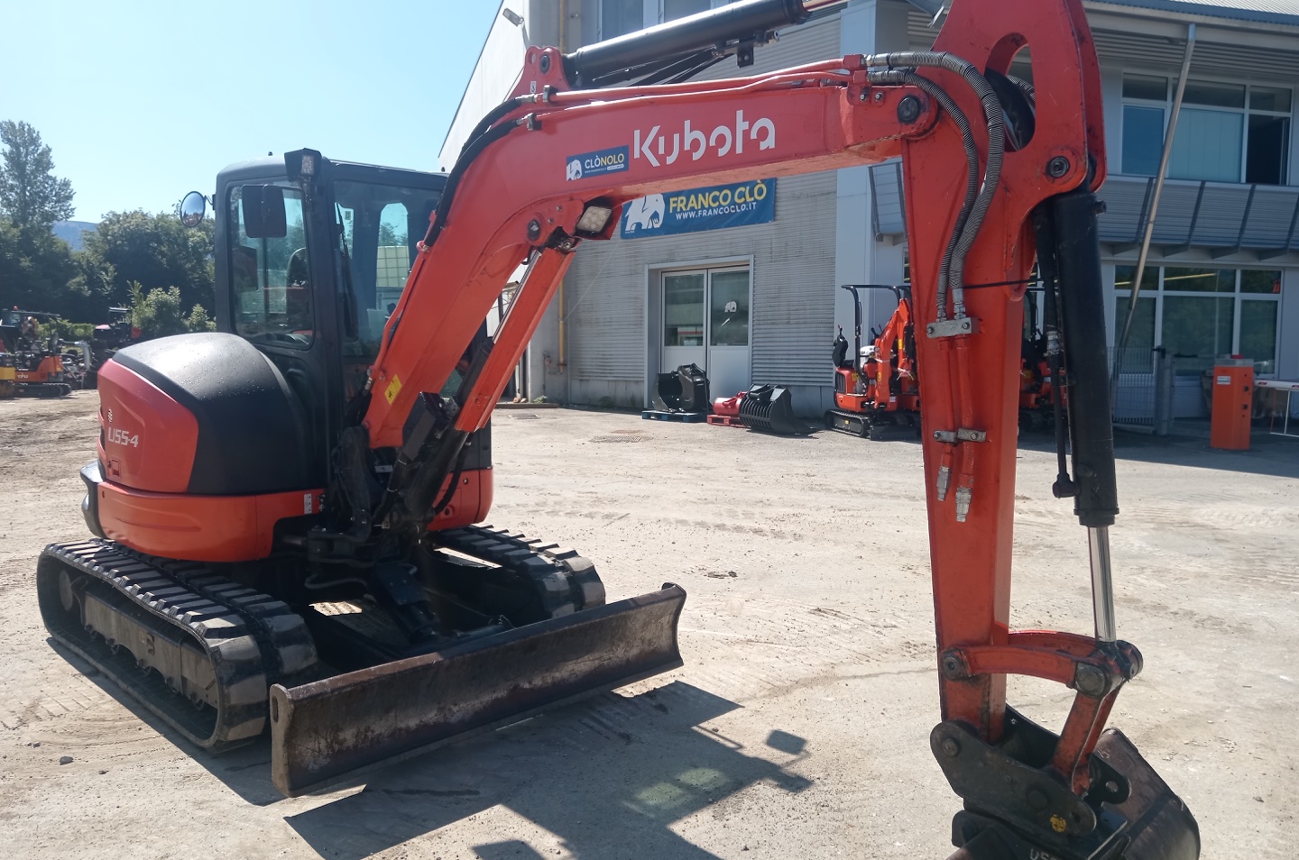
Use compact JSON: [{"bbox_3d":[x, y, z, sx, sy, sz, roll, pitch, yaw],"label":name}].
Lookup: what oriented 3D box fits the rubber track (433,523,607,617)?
[{"bbox_3d":[-1.249,0.820,5.942,0.400,0.520,2.480,-5,7,-45],"label":"rubber track"}]

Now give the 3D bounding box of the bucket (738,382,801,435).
[{"bbox_3d":[1.929,-0.300,15.350,0.780,0.730,0.850,-2,5,-30],"label":"bucket"}]

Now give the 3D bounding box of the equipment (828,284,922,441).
[{"bbox_3d":[3.417,-1.087,15.400,0.800,2.240,1.900,-1,5,-21],"label":"equipment"}]

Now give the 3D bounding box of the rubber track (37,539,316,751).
[{"bbox_3d":[-2.352,0.923,4.844,0.400,0.520,2.480,-5,7,-45],"label":"rubber track"}]

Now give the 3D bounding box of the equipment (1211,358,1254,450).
[{"bbox_3d":[7.365,-0.327,12.800,0.360,1.150,0.340,-2,5,-27],"label":"equipment"}]

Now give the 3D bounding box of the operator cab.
[{"bbox_3d":[-1.687,-0.606,5.780,0.980,1.660,1.380,-5,7,-45],"label":"operator cab"}]

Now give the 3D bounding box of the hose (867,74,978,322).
[{"bbox_3d":[0.686,-0.597,2.563,0.310,0.650,0.100,5,7,44],"label":"hose"}]

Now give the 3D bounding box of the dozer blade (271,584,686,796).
[{"bbox_3d":[-0.590,0.992,4.187,1.960,0.390,0.200,-5,7,-45],"label":"dozer blade"}]

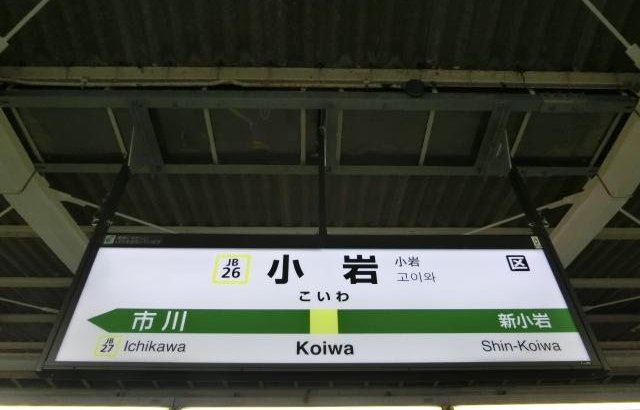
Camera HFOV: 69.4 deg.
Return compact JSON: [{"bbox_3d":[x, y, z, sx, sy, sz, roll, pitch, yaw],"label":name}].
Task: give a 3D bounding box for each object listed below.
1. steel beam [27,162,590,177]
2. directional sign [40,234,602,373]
[{"bbox_3d":[-0.005,-0.223,2.723,3.317,0.075,0.075,0,-43,-1],"label":"steel beam"},{"bbox_3d":[0.022,0.379,1.825,1.976,0.605,0.090,0,-43,-1],"label":"directional sign"}]

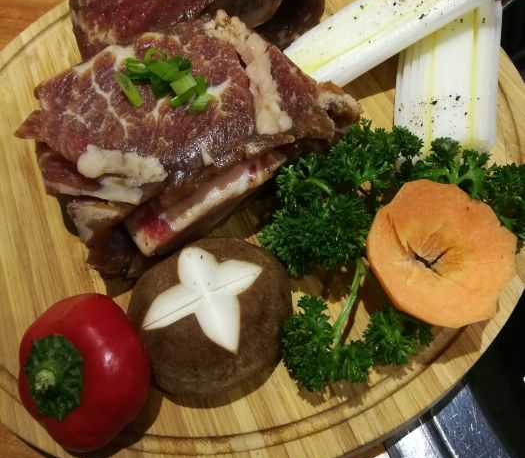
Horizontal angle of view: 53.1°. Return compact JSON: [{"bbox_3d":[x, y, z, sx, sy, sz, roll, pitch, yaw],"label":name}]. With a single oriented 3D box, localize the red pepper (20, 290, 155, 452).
[{"bbox_3d":[-0.057,0.045,0.166,0.047,0.037,0.047,0,83,24],"label":"red pepper"}]

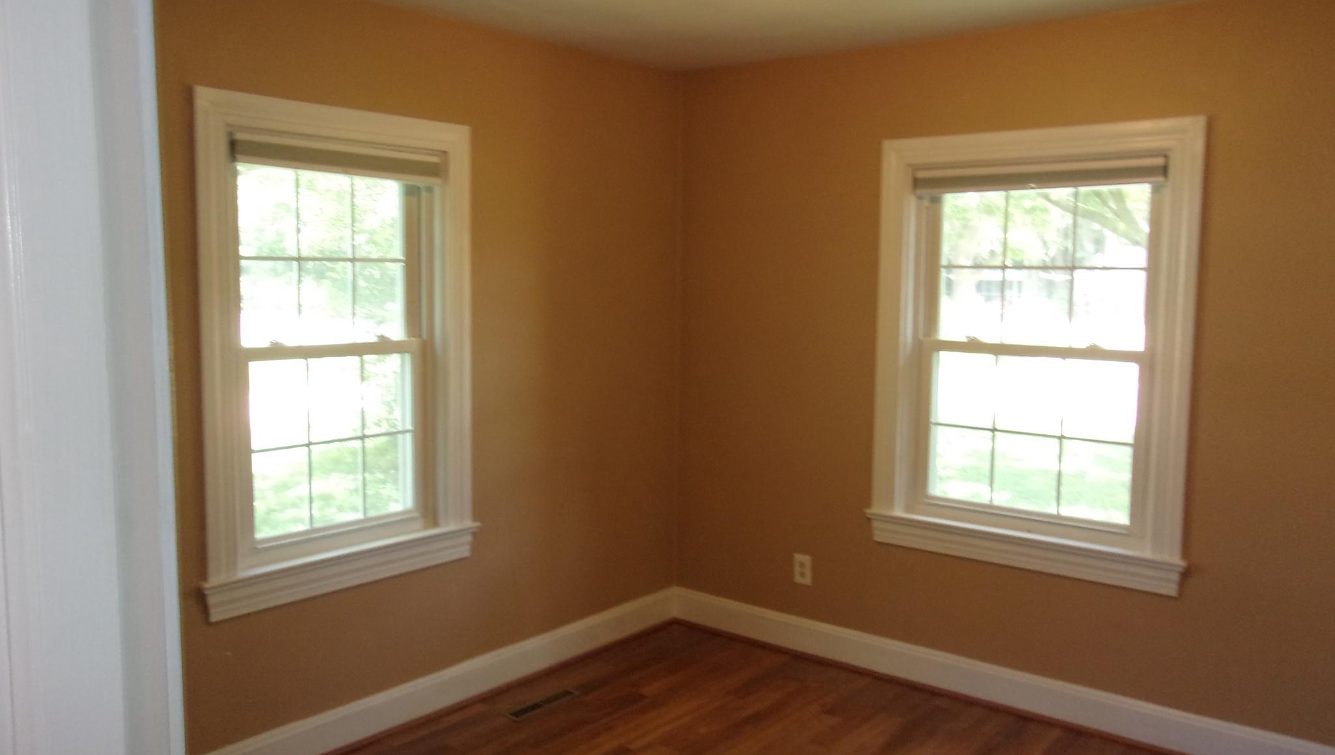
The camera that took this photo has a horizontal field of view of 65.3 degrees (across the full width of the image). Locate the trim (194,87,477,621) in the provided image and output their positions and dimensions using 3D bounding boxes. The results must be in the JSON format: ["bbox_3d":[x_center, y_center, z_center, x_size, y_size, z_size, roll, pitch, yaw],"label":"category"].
[{"bbox_3d":[-1.031,-0.080,3.343,0.125,1.528,1.015,5,7,39],"label":"trim"}]

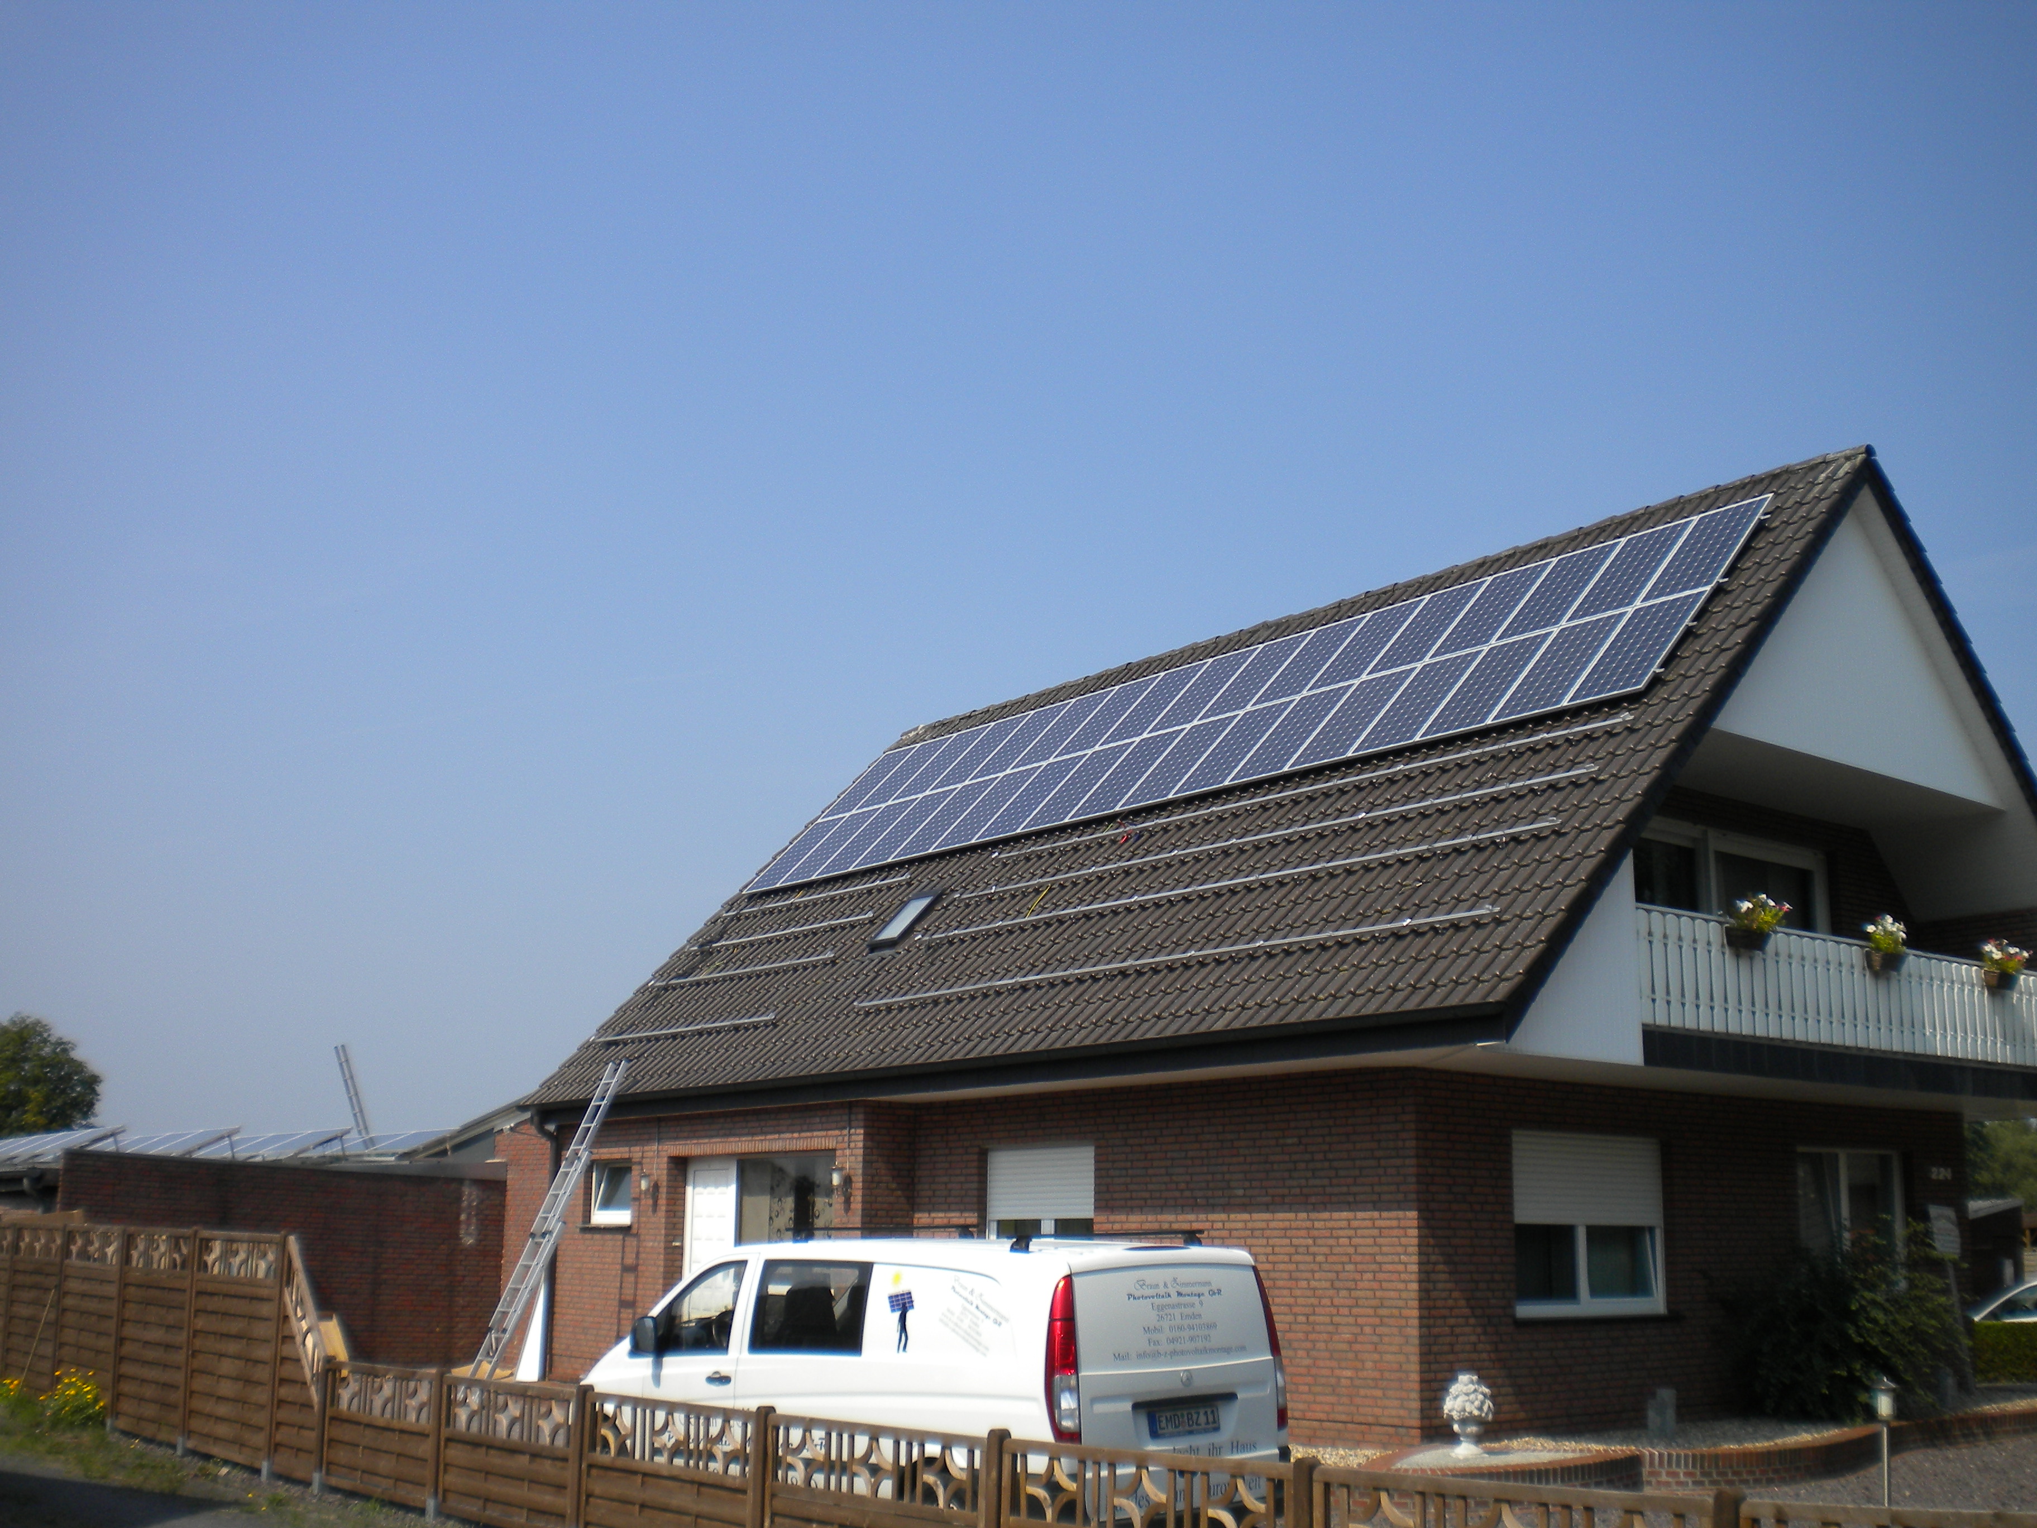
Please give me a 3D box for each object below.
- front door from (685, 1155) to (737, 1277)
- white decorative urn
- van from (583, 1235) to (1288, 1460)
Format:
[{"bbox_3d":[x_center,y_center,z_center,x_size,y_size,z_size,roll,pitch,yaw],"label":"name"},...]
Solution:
[{"bbox_3d":[-3.269,5.297,22.019,0.090,2.120,1.021,11,-16,-38],"label":"front door"},{"bbox_3d":[3.121,4.524,14.382,0.360,0.570,0.360,0,-13,0],"label":"white decorative urn"},{"bbox_3d":[-0.817,3.897,12.472,1.930,1.940,4.990,12,-18,-41],"label":"van"}]

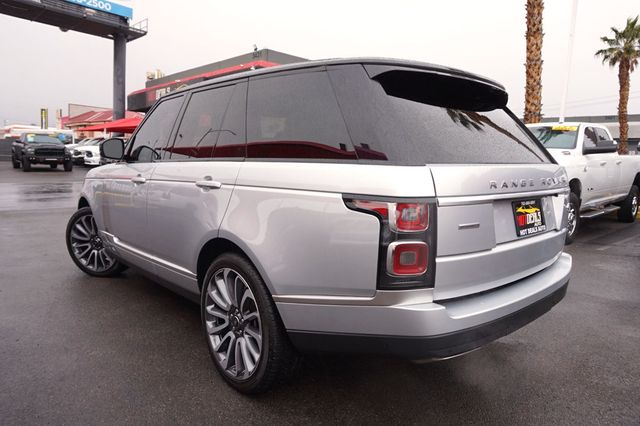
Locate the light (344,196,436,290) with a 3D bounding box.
[{"bbox_3d":[0.249,0.106,1.581,0.230,0.345,0.300,-4,8,-41],"label":"light"}]

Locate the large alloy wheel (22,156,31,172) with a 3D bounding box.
[{"bbox_3d":[-14.307,-2.376,20.800,0.300,0.820,0.820,-3,8,-42],"label":"large alloy wheel"}]

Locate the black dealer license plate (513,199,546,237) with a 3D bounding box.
[{"bbox_3d":[0.987,0.019,1.999,0.305,0.157,0.015,-4,-3,-41],"label":"black dealer license plate"}]

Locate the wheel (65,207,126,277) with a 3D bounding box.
[{"bbox_3d":[-2.294,0.303,4.514,0.770,0.770,0.280,3,6,16],"label":"wheel"}]

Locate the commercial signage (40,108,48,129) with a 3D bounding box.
[{"bbox_3d":[-31.013,-10.638,48.000,0.850,2.300,0.300,-2,7,-34],"label":"commercial signage"}]

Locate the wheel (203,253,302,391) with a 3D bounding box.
[{"bbox_3d":[-0.375,0.574,2.327,0.280,0.775,0.775,-4,8,-41],"label":"wheel"}]

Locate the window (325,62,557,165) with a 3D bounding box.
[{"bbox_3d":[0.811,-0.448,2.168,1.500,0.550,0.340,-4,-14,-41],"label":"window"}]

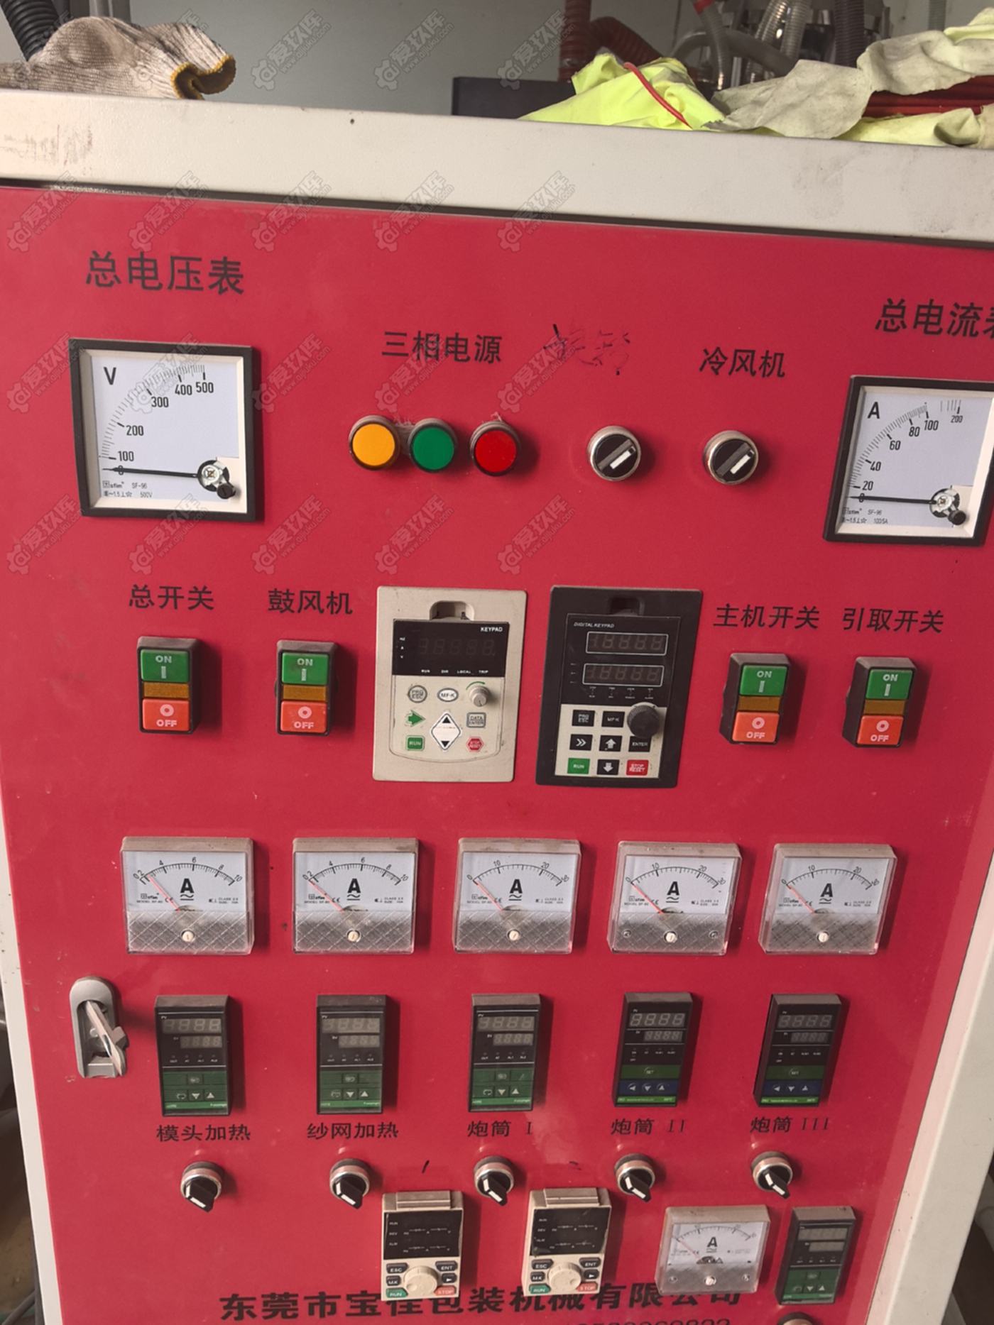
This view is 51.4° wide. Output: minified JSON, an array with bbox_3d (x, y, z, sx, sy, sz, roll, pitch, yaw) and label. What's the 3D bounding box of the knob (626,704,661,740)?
[{"bbox_3d":[0.094,0.038,0.660,0.019,0.019,0.011,2,20,-5],"label":"knob"}]

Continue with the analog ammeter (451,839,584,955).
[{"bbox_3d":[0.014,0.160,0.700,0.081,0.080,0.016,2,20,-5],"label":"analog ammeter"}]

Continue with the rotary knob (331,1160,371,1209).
[{"bbox_3d":[-0.111,0.396,0.780,0.030,0.030,0.024,2,21,-5],"label":"rotary knob"}]

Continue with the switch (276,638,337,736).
[{"bbox_3d":[-0.117,0.016,0.635,0.031,0.055,0.021,2,21,-5],"label":"switch"}]

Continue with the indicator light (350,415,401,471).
[{"bbox_3d":[-0.069,-0.125,0.587,0.029,0.029,0.017,2,20,-5],"label":"indicator light"}]

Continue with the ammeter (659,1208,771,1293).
[{"bbox_3d":[0.175,0.477,0.838,0.080,0.079,0.015,2,21,-5],"label":"ammeter"}]

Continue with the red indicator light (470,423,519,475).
[{"bbox_3d":[0.000,-0.122,0.595,0.029,0.029,0.014,2,21,-5],"label":"red indicator light"}]

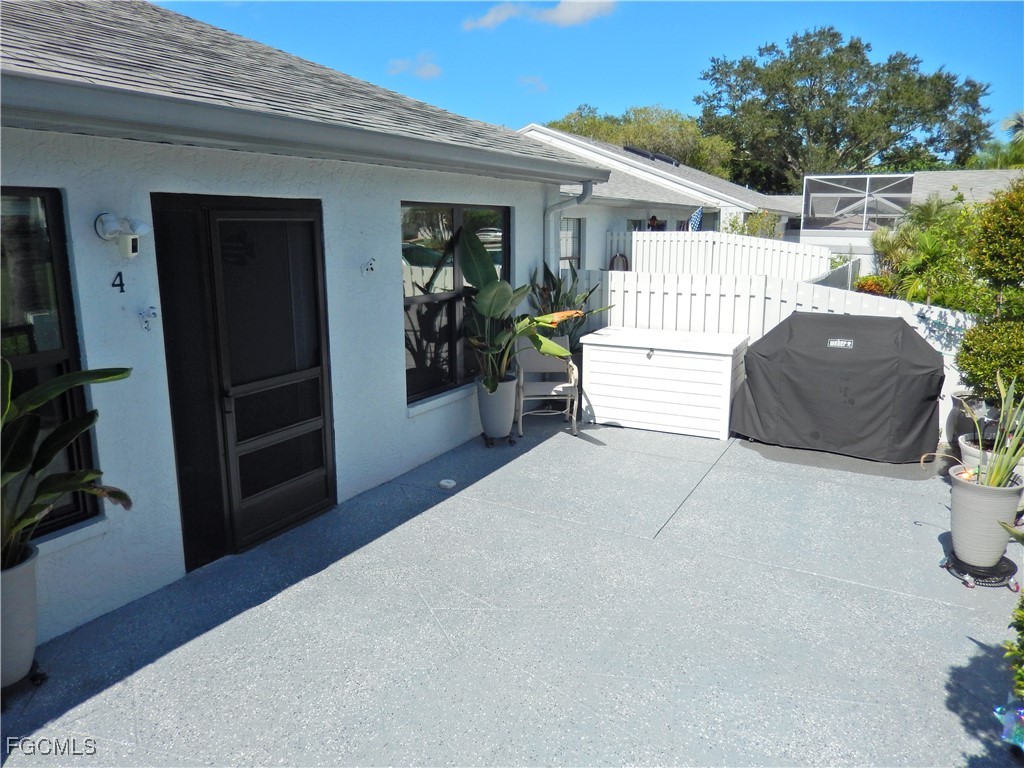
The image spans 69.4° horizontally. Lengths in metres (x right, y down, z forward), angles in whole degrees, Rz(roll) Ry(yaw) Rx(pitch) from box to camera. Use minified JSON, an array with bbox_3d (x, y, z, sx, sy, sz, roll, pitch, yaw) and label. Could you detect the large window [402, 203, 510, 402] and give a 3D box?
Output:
[{"bbox_3d":[-0.450,-0.775,6.535,0.100,1.580,1.790,7,14,28],"label":"large window"}]

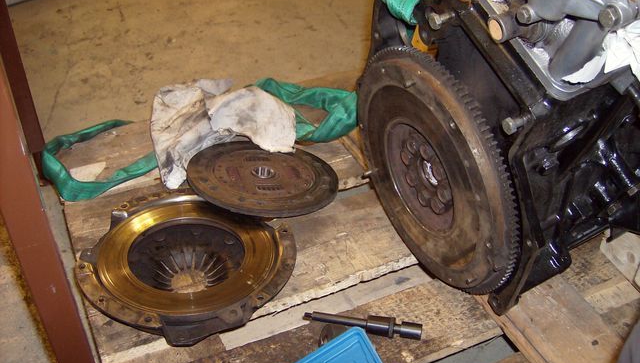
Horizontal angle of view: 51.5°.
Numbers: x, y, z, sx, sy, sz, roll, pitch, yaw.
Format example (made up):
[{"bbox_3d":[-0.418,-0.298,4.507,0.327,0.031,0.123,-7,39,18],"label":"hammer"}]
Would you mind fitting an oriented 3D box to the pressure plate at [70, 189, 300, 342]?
[{"bbox_3d":[-0.161,0.093,0.822,0.266,0.045,0.266,2,36,-1],"label":"pressure plate"}]

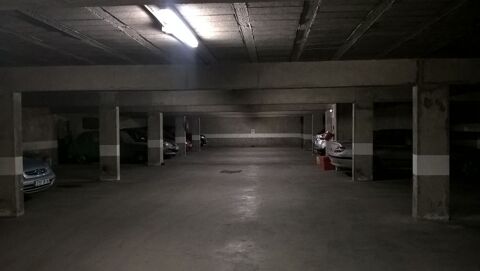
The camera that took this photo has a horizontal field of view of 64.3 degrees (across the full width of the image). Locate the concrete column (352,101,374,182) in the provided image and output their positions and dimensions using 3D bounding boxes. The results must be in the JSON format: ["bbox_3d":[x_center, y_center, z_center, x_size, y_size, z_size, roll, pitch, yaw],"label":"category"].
[{"bbox_3d":[3.450,0.190,10.733,0.504,2.158,0.237,0,1,4],"label":"concrete column"}]

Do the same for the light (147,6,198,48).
[{"bbox_3d":[-0.606,-1.058,3.729,0.170,0.110,1.320,0,1,4],"label":"light"}]

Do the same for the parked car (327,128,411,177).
[{"bbox_3d":[5.092,0.481,12.285,4.200,1.500,1.740,0,1,4],"label":"parked car"}]

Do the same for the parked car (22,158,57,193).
[{"bbox_3d":[-6.325,0.680,8.313,4.150,1.450,1.720,0,1,4],"label":"parked car"}]

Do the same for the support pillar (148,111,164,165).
[{"bbox_3d":[-3.527,0.152,15.920,0.504,2.158,0.237,0,1,4],"label":"support pillar"}]

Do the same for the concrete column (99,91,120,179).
[{"bbox_3d":[-3.863,0.152,11.389,0.512,2.371,0.230,0,1,4],"label":"concrete column"}]

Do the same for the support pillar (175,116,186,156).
[{"bbox_3d":[-3.210,0.059,20.521,0.512,2.190,0.230,0,1,4],"label":"support pillar"}]

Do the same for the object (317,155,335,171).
[{"bbox_3d":[3.118,0.943,13.636,0.550,0.560,0.500,0,1,4],"label":"object"}]

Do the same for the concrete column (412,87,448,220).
[{"bbox_3d":[3.152,0.271,6.300,0.512,2.190,0.230,0,1,4],"label":"concrete column"}]

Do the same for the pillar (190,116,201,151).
[{"bbox_3d":[-2.884,-0.033,25.086,0.512,2.190,0.230,0,1,4],"label":"pillar"}]

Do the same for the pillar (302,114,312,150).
[{"bbox_3d":[4.395,-0.090,24.657,0.504,2.158,0.237,0,1,4],"label":"pillar"}]

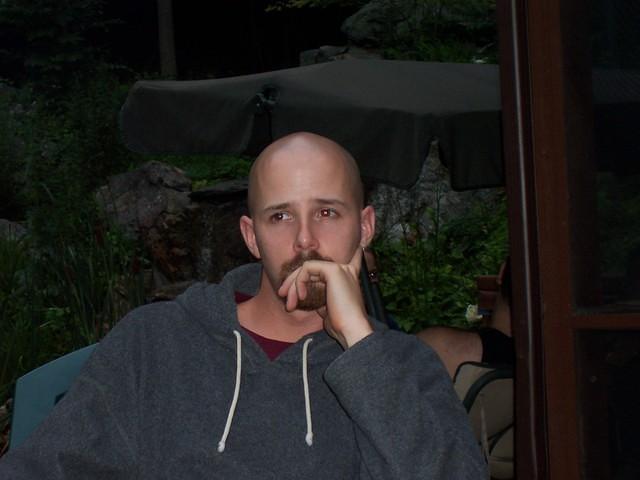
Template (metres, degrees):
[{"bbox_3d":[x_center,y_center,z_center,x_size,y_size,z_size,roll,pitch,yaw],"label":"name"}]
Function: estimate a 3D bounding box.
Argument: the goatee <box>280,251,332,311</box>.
[{"bbox_3d":[-0.016,0.054,2.690,0.068,0.077,0.045,-4,1,3],"label":"goatee"}]

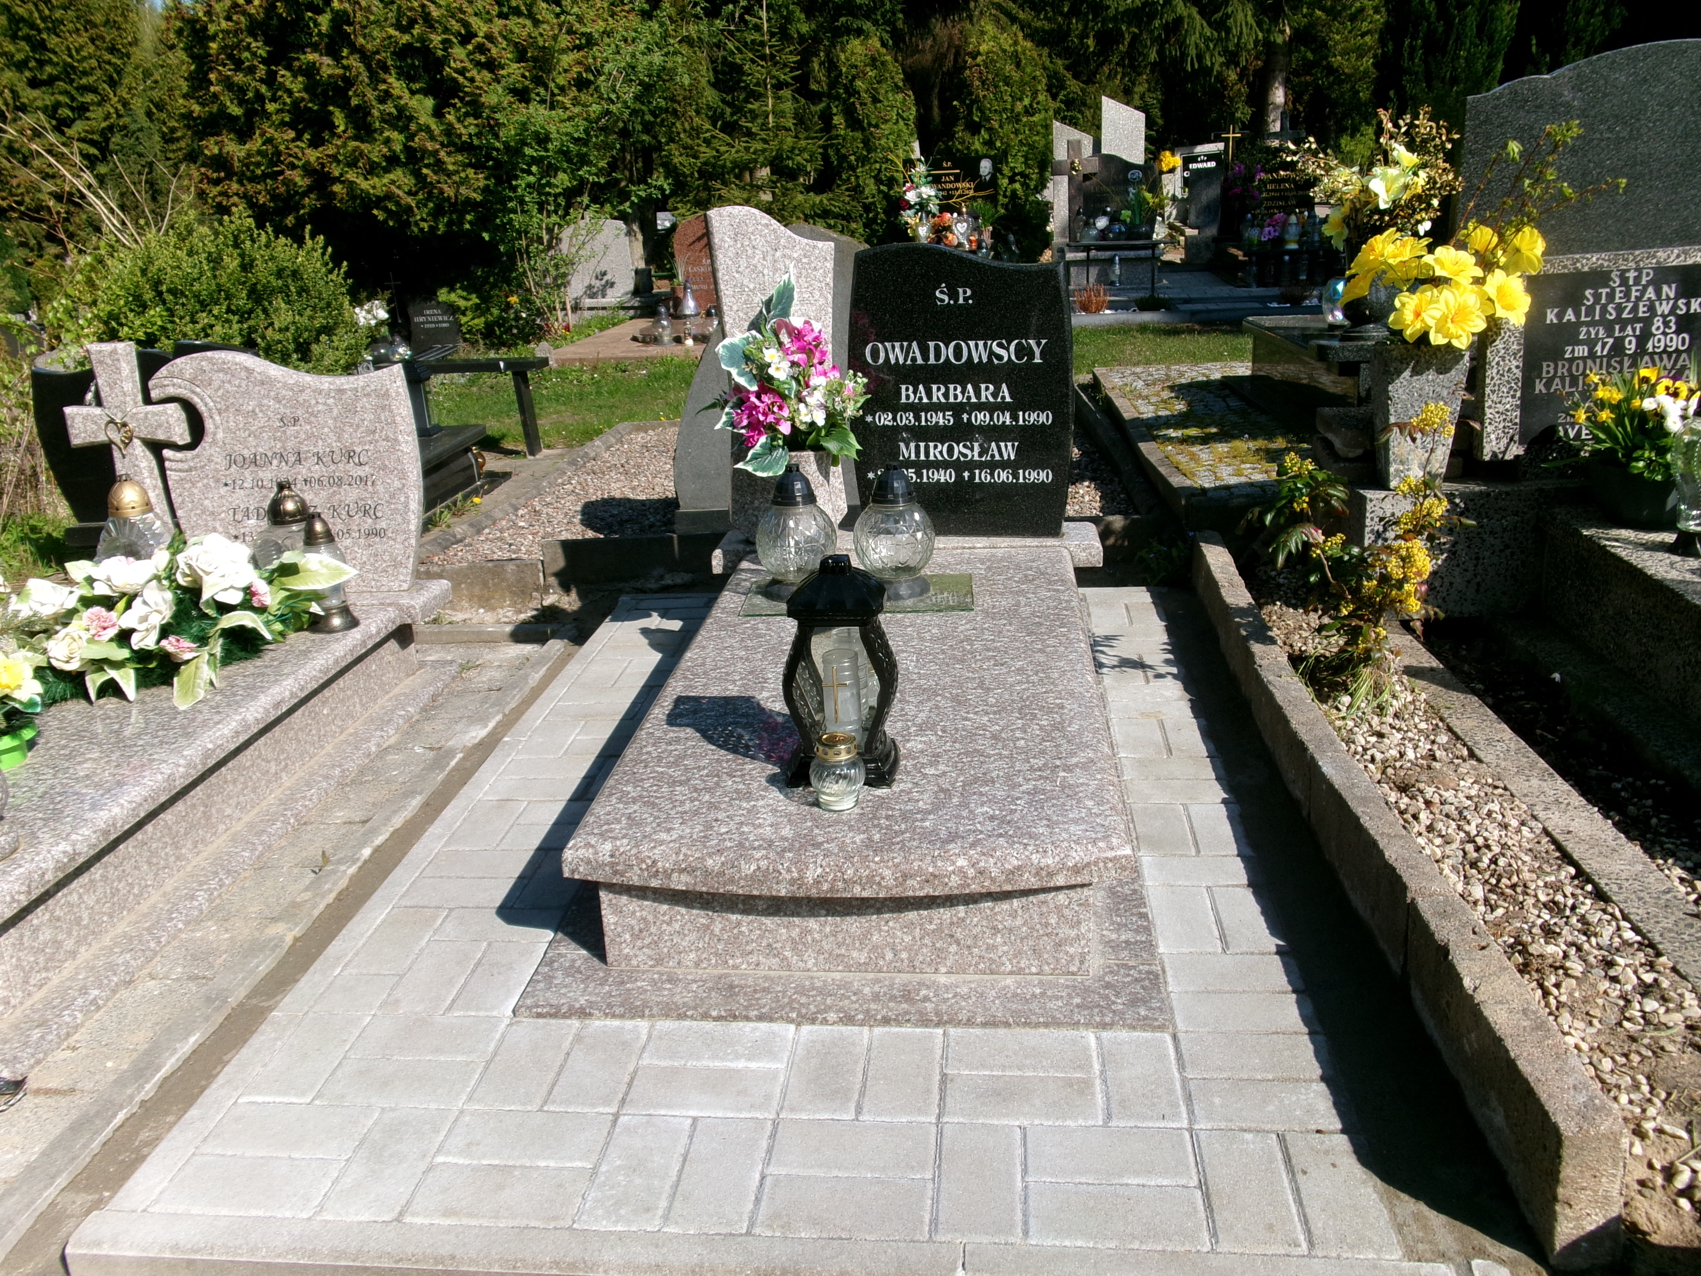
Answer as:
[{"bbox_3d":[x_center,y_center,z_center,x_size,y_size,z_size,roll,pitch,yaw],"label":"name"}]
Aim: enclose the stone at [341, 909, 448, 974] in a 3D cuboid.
[{"bbox_3d":[-0.727,0.514,2.213,0.100,0.060,0.200,-1,19,6],"label":"stone"}]

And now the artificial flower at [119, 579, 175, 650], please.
[{"bbox_3d":[-1.425,-0.047,2.785,0.112,0.140,0.090,-16,23,-34],"label":"artificial flower"}]

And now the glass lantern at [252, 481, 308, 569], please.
[{"bbox_3d":[-1.244,-0.205,3.086,0.170,0.303,0.170,-1,19,6],"label":"glass lantern"}]

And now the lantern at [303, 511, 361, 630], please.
[{"bbox_3d":[-1.142,-0.149,2.991,0.112,0.251,0.112,-1,19,6],"label":"lantern"}]

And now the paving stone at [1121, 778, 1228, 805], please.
[{"bbox_3d":[0.616,0.314,2.564,0.200,0.055,0.100,-1,19,6],"label":"paving stone"}]

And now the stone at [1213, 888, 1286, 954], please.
[{"bbox_3d":[0.627,0.467,2.156,0.100,0.060,0.199,-1,19,6],"label":"stone"}]

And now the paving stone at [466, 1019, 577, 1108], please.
[{"bbox_3d":[-0.439,0.602,1.875,0.100,0.055,0.200,-1,19,6],"label":"paving stone"}]

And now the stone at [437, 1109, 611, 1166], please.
[{"bbox_3d":[-0.401,0.649,1.720,0.197,0.060,0.095,-1,19,6],"label":"stone"}]

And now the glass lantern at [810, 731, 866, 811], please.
[{"bbox_3d":[-0.018,0.197,2.020,0.080,0.100,0.080,-1,19,6],"label":"glass lantern"}]

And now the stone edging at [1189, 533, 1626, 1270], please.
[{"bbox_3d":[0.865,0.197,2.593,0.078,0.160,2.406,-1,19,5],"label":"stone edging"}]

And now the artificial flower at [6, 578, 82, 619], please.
[{"bbox_3d":[-1.623,-0.079,2.771,0.135,0.080,0.110,-9,20,-16],"label":"artificial flower"}]

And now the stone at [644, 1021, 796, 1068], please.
[{"bbox_3d":[-0.183,0.592,1.917,0.200,0.060,0.100,-1,19,6],"label":"stone"}]

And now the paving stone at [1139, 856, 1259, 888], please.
[{"bbox_3d":[0.585,0.411,2.273,0.196,0.060,0.097,-1,19,6],"label":"paving stone"}]

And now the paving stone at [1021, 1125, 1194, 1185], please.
[{"bbox_3d":[0.306,0.638,1.635,0.200,0.060,0.100,-1,19,6],"label":"paving stone"}]

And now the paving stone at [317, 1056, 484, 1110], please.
[{"bbox_3d":[-0.596,0.620,1.845,0.200,0.055,0.100,-1,19,6],"label":"paving stone"}]

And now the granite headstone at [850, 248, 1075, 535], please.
[{"bbox_3d":[0.266,-0.595,3.326,0.530,0.700,0.080,1,19,11],"label":"granite headstone"}]

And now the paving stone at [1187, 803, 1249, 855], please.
[{"bbox_3d":[0.654,0.367,2.443,0.100,0.060,0.200,-1,19,6],"label":"paving stone"}]

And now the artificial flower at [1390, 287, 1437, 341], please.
[{"bbox_3d":[1.206,-0.693,2.934,0.120,0.120,0.070,5,20,21],"label":"artificial flower"}]

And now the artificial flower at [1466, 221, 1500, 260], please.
[{"bbox_3d":[1.346,-0.848,2.930,0.075,0.080,0.065,6,21,23],"label":"artificial flower"}]

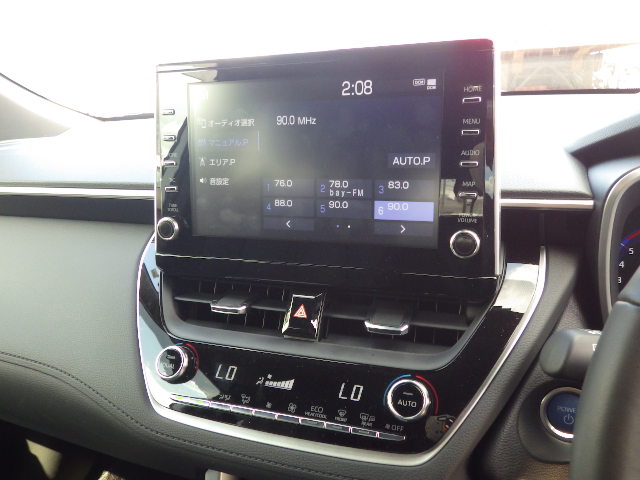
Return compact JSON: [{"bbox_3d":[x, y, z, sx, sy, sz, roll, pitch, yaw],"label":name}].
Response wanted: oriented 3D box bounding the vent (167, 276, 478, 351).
[{"bbox_3d":[-0.004,0.053,0.412,0.249,0.046,0.040,3,3,19],"label":"vent"}]

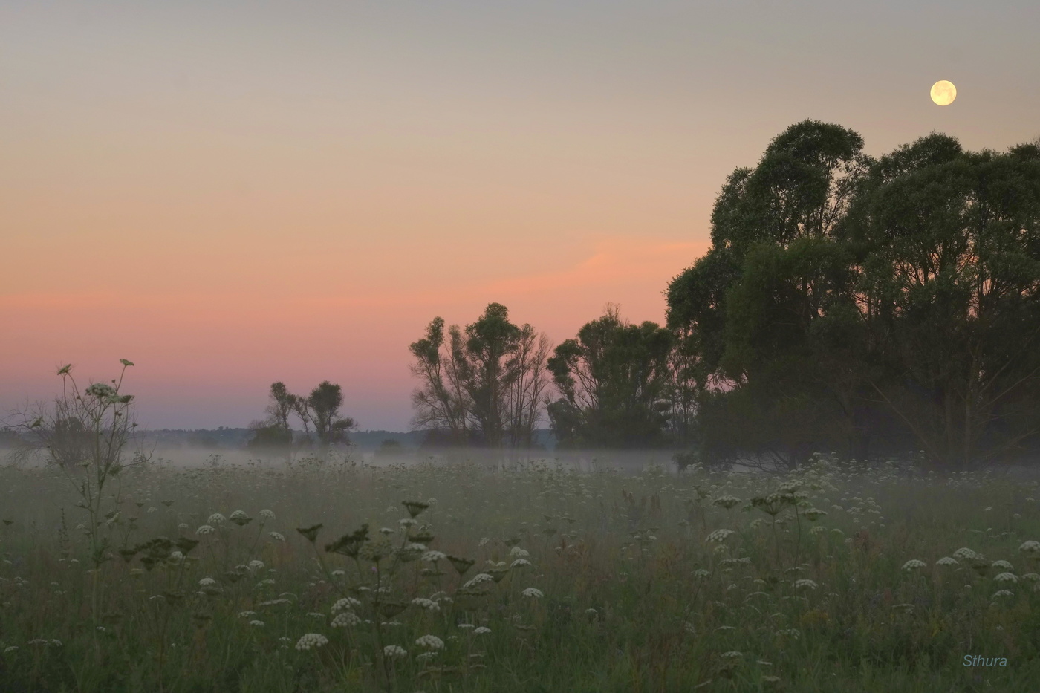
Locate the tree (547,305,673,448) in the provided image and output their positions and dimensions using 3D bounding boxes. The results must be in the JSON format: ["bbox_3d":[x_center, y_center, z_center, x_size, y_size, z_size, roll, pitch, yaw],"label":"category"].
[{"bbox_3d":[6.613,2.372,175.000,9.371,10.795,7.965,0,-2,0],"label":"tree"}]

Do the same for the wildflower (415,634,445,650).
[{"bbox_3d":[-0.258,0.850,6.900,0.084,0.040,0.082,0,-2,0],"label":"wildflower"}]

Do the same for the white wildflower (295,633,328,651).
[{"bbox_3d":[-0.574,0.812,6.600,0.094,0.044,0.091,0,-2,0],"label":"white wildflower"}]

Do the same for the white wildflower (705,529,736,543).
[{"bbox_3d":[0.636,0.600,7.600,0.095,0.041,0.092,0,-2,0],"label":"white wildflower"}]

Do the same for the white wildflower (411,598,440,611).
[{"bbox_3d":[-0.280,0.764,7.100,0.087,0.036,0.084,0,-2,0],"label":"white wildflower"}]

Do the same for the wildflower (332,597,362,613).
[{"bbox_3d":[-0.506,0.754,7.000,0.090,0.042,0.087,0,-2,0],"label":"wildflower"}]

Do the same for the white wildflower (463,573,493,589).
[{"bbox_3d":[-0.124,0.695,7.100,0.096,0.043,0.093,0,-2,0],"label":"white wildflower"}]

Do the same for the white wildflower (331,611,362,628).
[{"bbox_3d":[-0.499,0.786,6.900,0.089,0.042,0.086,0,-2,0],"label":"white wildflower"}]

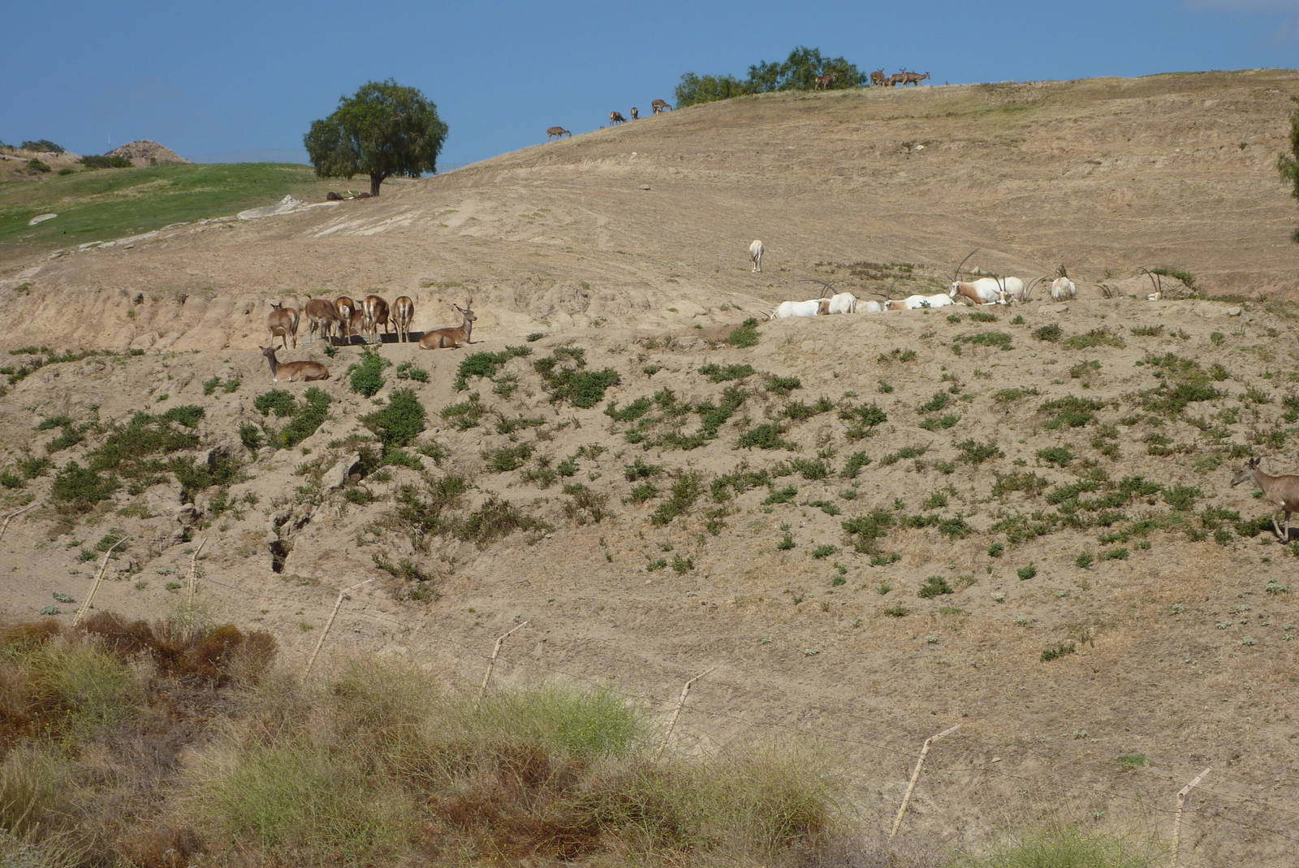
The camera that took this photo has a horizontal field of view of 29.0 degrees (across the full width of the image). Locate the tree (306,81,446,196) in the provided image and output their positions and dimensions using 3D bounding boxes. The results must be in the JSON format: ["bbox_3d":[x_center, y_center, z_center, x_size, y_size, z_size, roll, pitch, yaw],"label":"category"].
[{"bbox_3d":[-17.949,-19.480,165.000,9.457,7.659,9.000,0,2,0],"label":"tree"}]

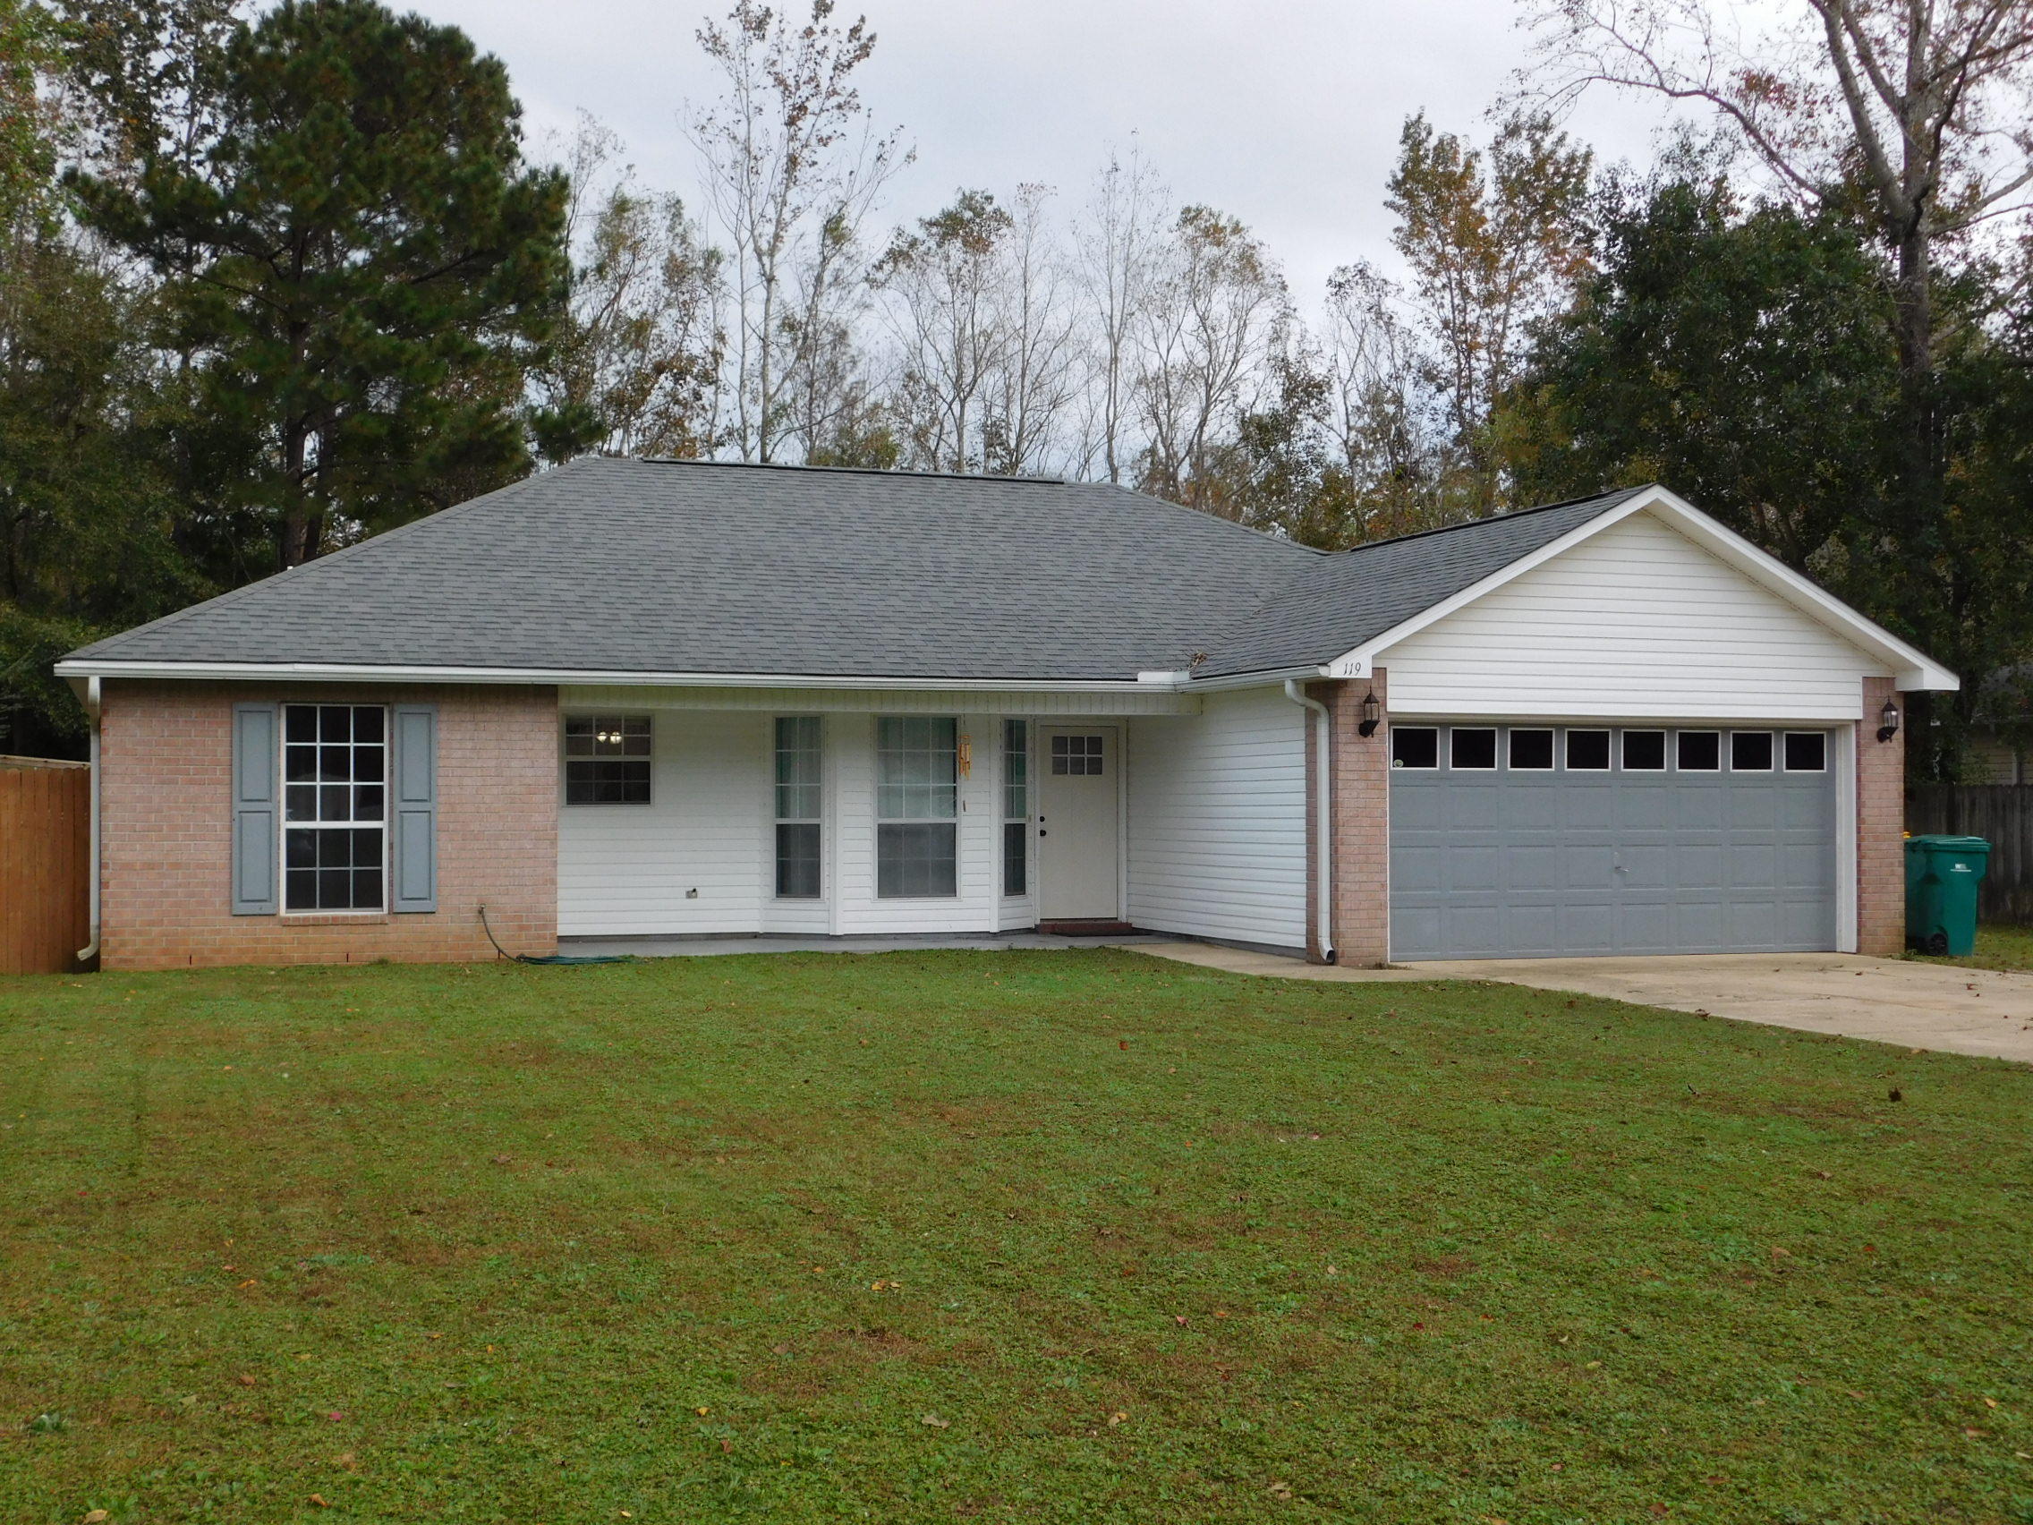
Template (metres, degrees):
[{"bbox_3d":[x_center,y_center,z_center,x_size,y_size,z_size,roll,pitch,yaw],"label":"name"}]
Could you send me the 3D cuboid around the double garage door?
[{"bbox_3d":[5.514,0.734,21.609,4.840,2.140,0.070,0,-1,-19],"label":"double garage door"}]

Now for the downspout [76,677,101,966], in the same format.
[{"bbox_3d":[-7.803,0.492,19.776,0.180,2.400,0.500,0,-1,-19],"label":"downspout"}]

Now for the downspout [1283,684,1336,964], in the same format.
[{"bbox_3d":[2.553,0.513,20.427,0.380,2.460,0.230,0,-1,-19],"label":"downspout"}]

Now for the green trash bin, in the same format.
[{"bbox_3d":[9.100,1.320,23.294,0.780,1.170,0.700,0,-1,-8],"label":"green trash bin"}]

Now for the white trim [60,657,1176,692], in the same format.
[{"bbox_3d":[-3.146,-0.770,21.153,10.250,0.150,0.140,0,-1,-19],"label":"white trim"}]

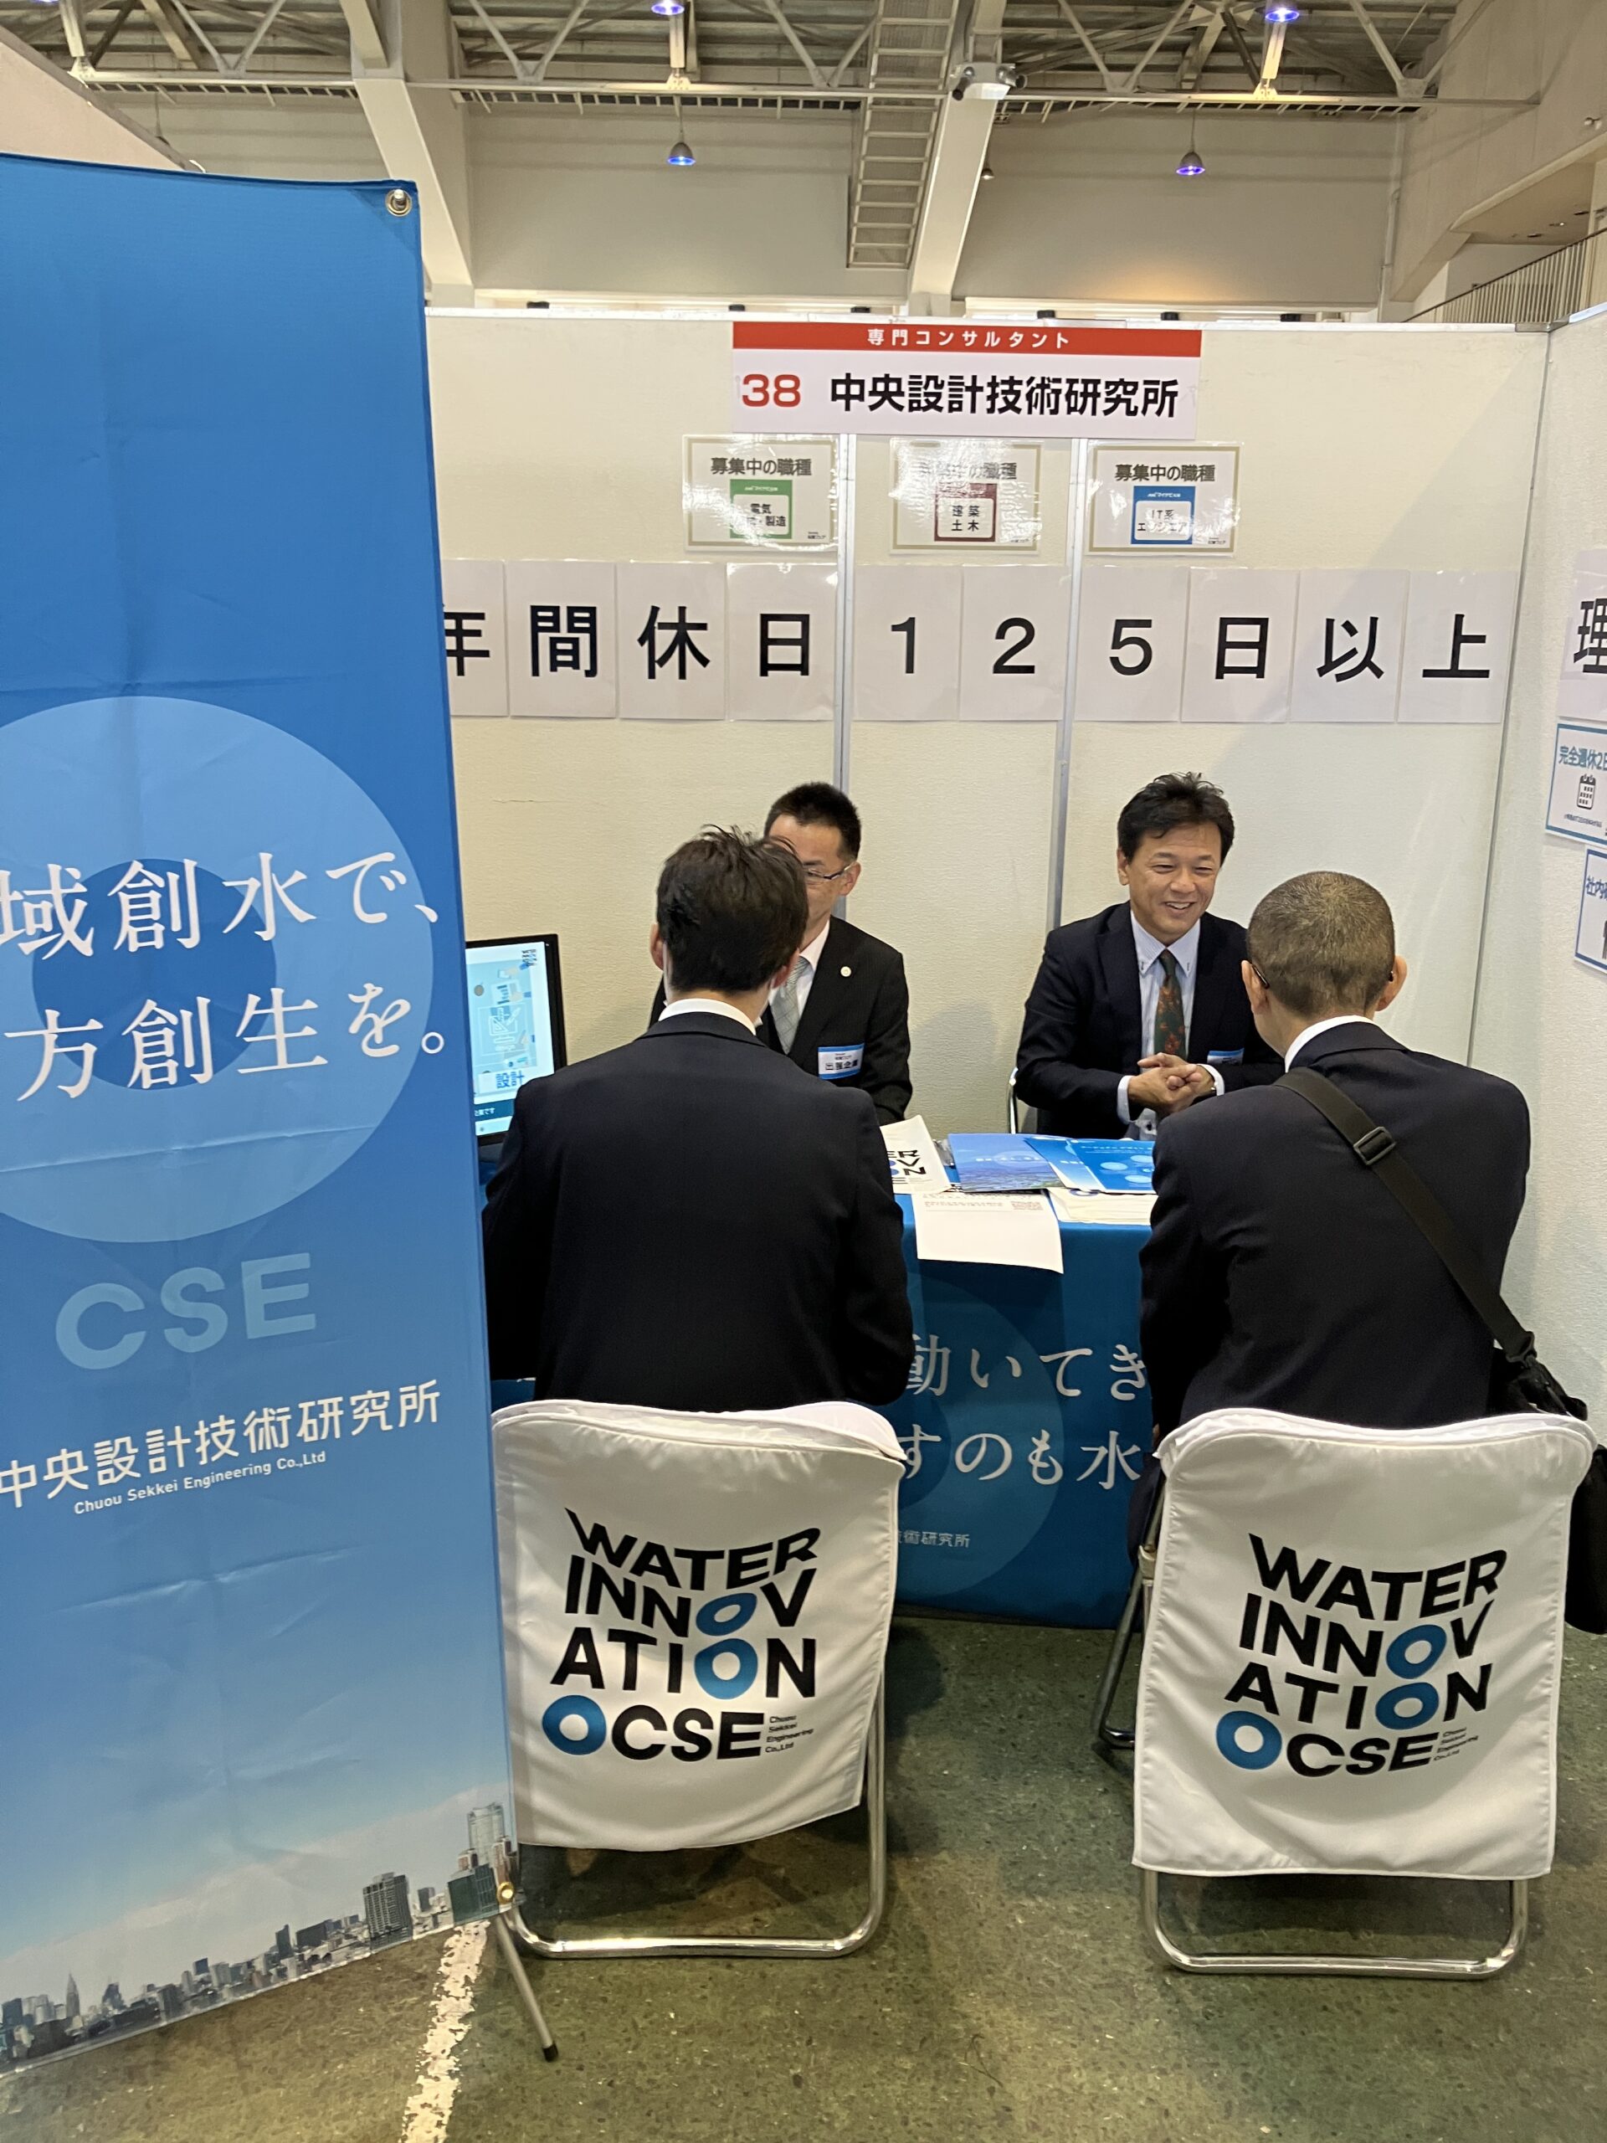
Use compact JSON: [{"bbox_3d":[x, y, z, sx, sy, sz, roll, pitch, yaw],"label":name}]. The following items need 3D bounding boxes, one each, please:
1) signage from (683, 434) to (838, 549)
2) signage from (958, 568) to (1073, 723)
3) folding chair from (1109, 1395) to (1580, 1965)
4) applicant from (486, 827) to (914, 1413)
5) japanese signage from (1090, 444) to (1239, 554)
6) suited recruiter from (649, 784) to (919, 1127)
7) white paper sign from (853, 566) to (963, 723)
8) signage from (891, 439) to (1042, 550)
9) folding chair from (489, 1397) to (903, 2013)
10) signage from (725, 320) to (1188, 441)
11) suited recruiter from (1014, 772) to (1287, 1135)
[{"bbox_3d":[-0.081,-1.126,3.379,0.297,0.211,0.010,0,15,-2],"label":"signage"},{"bbox_3d":[0.423,-0.852,3.473,0.213,0.302,0.010,0,15,-2],"label":"signage"},{"bbox_3d":[0.626,0.659,2.151,0.480,0.745,0.500,0,15,0],"label":"folding chair"},{"bbox_3d":[-0.131,0.334,2.287,0.530,1.290,0.680,1,15,0],"label":"applicant"},{"bbox_3d":[0.710,-1.125,3.413,0.295,0.209,0.010,0,15,-2],"label":"japanese signage"},{"bbox_3d":[-0.041,0.130,3.116,0.480,1.265,0.620,1,15,2],"label":"suited recruiter"},{"bbox_3d":[0.208,-0.851,3.464,0.214,0.302,0.010,0,15,-2],"label":"white paper sign"},{"bbox_3d":[0.319,-1.128,3.396,0.289,0.204,0.010,0,15,-2],"label":"signage"},{"bbox_3d":[-0.122,0.648,2.163,0.465,0.745,0.500,0,15,-1],"label":"folding chair"},{"bbox_3d":[0.317,-1.329,3.343,0.906,0.199,0.010,0,15,-2],"label":"signage"},{"bbox_3d":[0.637,0.135,3.064,0.500,1.295,0.650,-1,15,-5],"label":"suited recruiter"}]

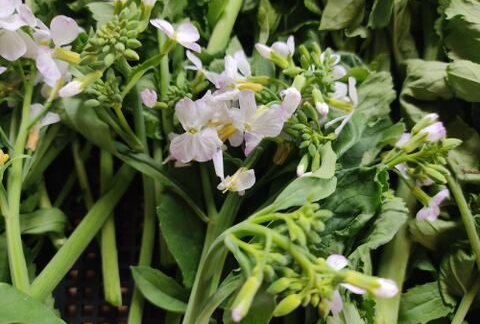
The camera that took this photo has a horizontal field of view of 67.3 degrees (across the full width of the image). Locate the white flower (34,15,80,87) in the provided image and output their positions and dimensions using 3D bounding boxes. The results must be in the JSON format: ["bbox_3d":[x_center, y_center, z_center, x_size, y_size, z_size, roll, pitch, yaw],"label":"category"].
[{"bbox_3d":[-0.091,-0.056,0.180,0.020,0.022,0.033,15,85,-35],"label":"white flower"}]

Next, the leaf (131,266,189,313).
[{"bbox_3d":[-0.055,0.087,0.245,0.043,0.009,0.020,37,75,4],"label":"leaf"}]

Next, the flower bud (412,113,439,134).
[{"bbox_3d":[0.108,-0.022,0.210,0.018,0.008,0.008,-38,90,12],"label":"flower bud"}]

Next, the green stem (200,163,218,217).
[{"bbox_3d":[-0.019,0.017,0.225,0.007,0.007,0.036,-12,96,0],"label":"green stem"}]

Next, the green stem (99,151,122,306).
[{"bbox_3d":[-0.096,0.050,0.270,0.012,0.012,0.116,-4,87,0],"label":"green stem"}]

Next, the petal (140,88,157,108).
[{"bbox_3d":[-0.053,-0.037,0.210,0.009,0.008,0.012,-32,102,0],"label":"petal"}]

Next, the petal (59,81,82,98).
[{"bbox_3d":[-0.089,-0.038,0.190,0.013,0.008,0.008,-21,90,-12],"label":"petal"}]

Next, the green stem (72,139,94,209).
[{"bbox_3d":[-0.122,0.009,0.280,0.009,0.009,0.054,-13,90,0],"label":"green stem"}]

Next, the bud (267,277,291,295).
[{"bbox_3d":[0.018,0.058,0.170,0.011,0.006,0.006,-31,90,-9],"label":"bud"}]

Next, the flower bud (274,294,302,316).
[{"bbox_3d":[0.022,0.066,0.165,0.015,0.006,0.006,-35,90,-9],"label":"flower bud"}]

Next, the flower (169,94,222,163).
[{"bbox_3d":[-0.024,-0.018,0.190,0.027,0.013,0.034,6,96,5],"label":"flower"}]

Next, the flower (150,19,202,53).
[{"bbox_3d":[-0.037,-0.072,0.205,0.028,0.020,0.020,10,52,-15],"label":"flower"}]

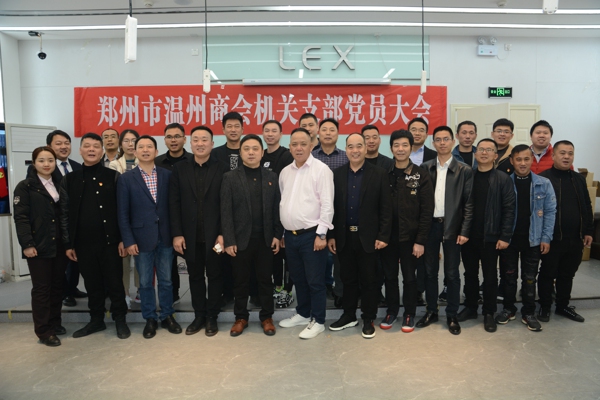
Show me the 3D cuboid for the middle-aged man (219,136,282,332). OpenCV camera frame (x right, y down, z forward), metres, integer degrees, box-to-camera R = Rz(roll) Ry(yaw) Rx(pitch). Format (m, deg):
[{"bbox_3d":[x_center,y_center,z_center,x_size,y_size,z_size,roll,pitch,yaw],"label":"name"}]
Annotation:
[{"bbox_3d":[-0.412,0.300,3.473,0.540,1.721,0.340,-1,5,-7],"label":"middle-aged man"}]

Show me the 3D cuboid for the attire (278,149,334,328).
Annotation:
[{"bbox_3d":[0.054,0.331,3.349,0.500,1.420,0.350,0,2,22],"label":"attire"}]

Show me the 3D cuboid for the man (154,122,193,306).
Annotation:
[{"bbox_3d":[-1.235,0.128,3.937,0.500,1.761,0.320,-1,5,-15],"label":"man"}]

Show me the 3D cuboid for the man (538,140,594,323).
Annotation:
[{"bbox_3d":[2.522,0.290,3.785,0.550,1.692,0.360,3,5,30],"label":"man"}]

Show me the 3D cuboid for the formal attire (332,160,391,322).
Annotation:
[{"bbox_3d":[0.507,0.362,3.437,0.560,1.347,0.320,1,5,16],"label":"formal attire"}]

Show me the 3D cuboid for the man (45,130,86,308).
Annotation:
[{"bbox_3d":[-2.334,0.181,3.914,0.500,1.703,0.330,-3,5,-27],"label":"man"}]

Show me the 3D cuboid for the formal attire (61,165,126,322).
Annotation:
[{"bbox_3d":[-1.791,0.362,3.437,0.550,1.347,0.330,-2,5,-24],"label":"formal attire"}]

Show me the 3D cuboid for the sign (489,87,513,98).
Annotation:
[{"bbox_3d":[2.709,-1.449,5.400,0.330,0.145,0.035,-1,2,-1],"label":"sign"}]

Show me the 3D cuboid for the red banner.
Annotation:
[{"bbox_3d":[-0.531,-1.213,5.450,5.060,0.680,0.030,-1,5,-2],"label":"red banner"}]

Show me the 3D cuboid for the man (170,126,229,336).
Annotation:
[{"bbox_3d":[-0.850,0.252,3.385,0.520,1.739,0.350,-1,2,-12],"label":"man"}]

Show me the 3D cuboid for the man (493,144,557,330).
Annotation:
[{"bbox_3d":[2.019,0.331,3.581,0.500,1.642,0.340,3,6,36],"label":"man"}]

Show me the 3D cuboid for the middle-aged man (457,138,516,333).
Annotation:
[{"bbox_3d":[1.627,0.300,3.489,0.500,1.658,0.320,2,6,30],"label":"middle-aged man"}]

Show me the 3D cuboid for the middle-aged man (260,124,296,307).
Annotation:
[{"bbox_3d":[-0.242,0.113,3.798,0.460,1.754,0.330,-1,2,-5],"label":"middle-aged man"}]

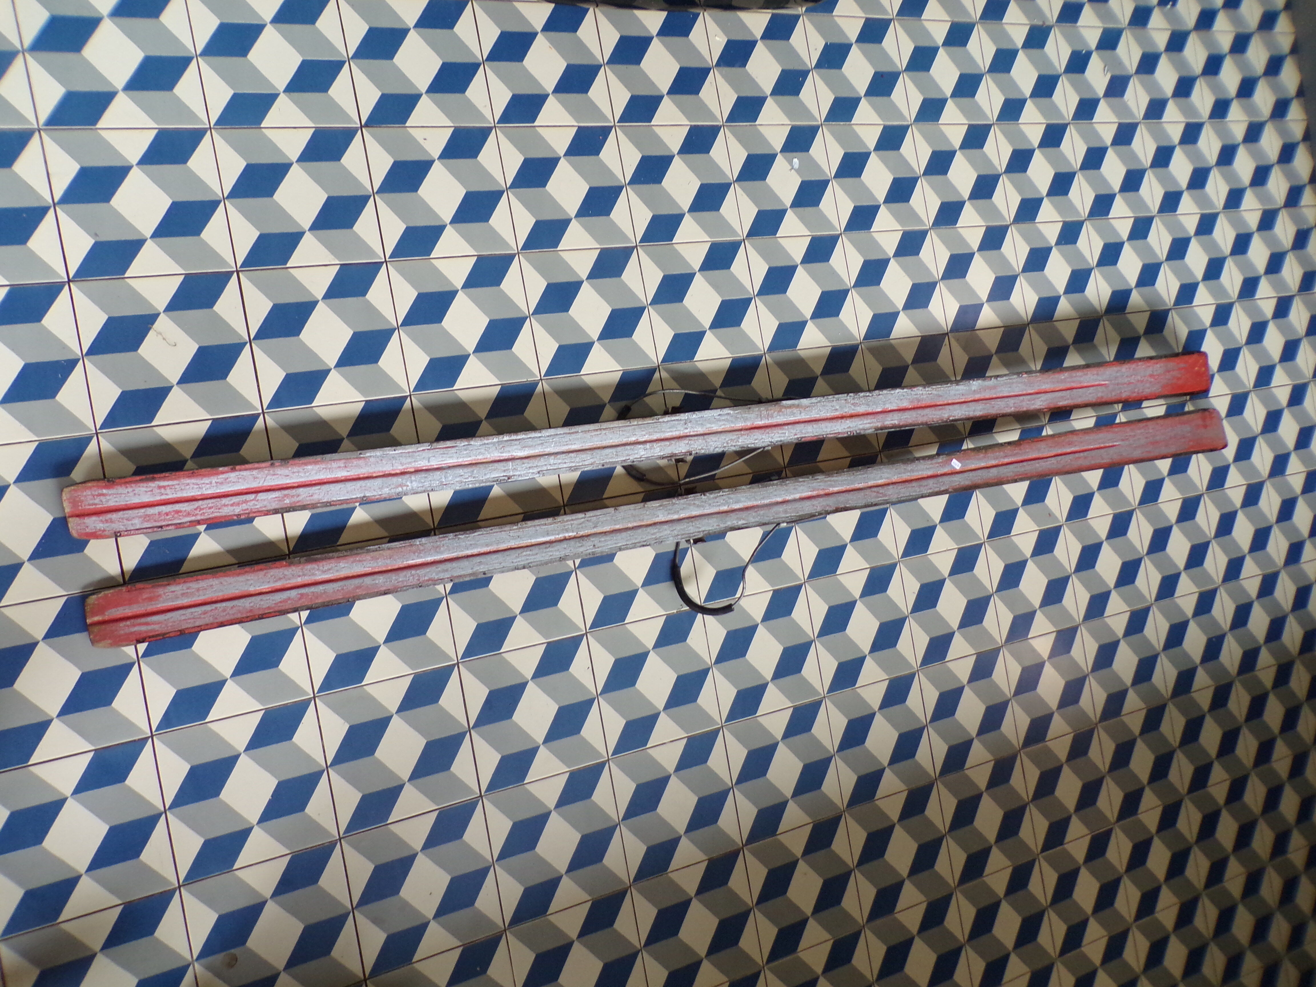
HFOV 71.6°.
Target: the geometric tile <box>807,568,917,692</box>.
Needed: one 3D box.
[{"bbox_3d":[0.359,0.238,1.612,0.200,0.010,0.200,-10,90,-22],"label":"geometric tile"}]

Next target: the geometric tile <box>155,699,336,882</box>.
[{"bbox_3d":[-0.553,0.396,1.232,0.198,0.012,0.198,-10,90,-22],"label":"geometric tile"}]

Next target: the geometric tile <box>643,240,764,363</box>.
[{"bbox_3d":[0.073,-0.322,1.537,0.199,0.012,0.199,-10,90,-22],"label":"geometric tile"}]

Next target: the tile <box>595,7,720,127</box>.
[{"bbox_3d":[0.005,-0.716,1.535,0.200,0.012,0.200,-10,90,-22],"label":"tile"}]

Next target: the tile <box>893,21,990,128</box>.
[{"bbox_3d":[0.544,-0.807,1.759,0.198,0.012,0.198,-10,90,-22],"label":"tile"}]

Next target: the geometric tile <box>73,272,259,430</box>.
[{"bbox_3d":[-0.659,-0.194,1.230,0.198,0.012,0.198,-10,90,-22],"label":"geometric tile"}]

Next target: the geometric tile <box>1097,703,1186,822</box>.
[{"bbox_3d":[0.973,0.535,1.841,0.200,0.015,0.200,-10,90,-22],"label":"geometric tile"}]

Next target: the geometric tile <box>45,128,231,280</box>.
[{"bbox_3d":[-0.690,-0.391,1.229,0.200,0.015,0.200,-10,90,-22],"label":"geometric tile"}]

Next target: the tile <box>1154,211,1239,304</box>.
[{"bbox_3d":[1.168,-0.512,1.989,0.200,0.010,0.200,-10,90,-22],"label":"tile"}]

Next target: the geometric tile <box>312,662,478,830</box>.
[{"bbox_3d":[-0.370,0.363,1.309,0.198,0.012,0.198,-10,90,-22],"label":"geometric tile"}]

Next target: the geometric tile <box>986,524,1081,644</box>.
[{"bbox_3d":[0.722,0.173,1.764,0.200,0.015,0.200,-10,90,-22],"label":"geometric tile"}]

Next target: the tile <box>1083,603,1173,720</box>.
[{"bbox_3d":[0.939,0.338,1.841,0.200,0.015,0.200,-10,90,-22],"label":"tile"}]

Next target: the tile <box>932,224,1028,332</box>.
[{"bbox_3d":[0.621,-0.417,1.763,0.199,0.012,0.199,-10,90,-22],"label":"tile"}]

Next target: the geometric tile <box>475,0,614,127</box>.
[{"bbox_3d":[-0.178,-0.684,1.462,0.199,0.012,0.199,-10,90,-22],"label":"geometric tile"}]

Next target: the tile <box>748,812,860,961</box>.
[{"bbox_3d":[0.245,0.663,1.538,0.200,0.012,0.200,-10,90,-22],"label":"tile"}]

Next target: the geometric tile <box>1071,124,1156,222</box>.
[{"bbox_3d":[0.952,-0.677,1.913,0.200,0.010,0.200,-10,90,-22],"label":"geometric tile"}]

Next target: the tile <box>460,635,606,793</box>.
[{"bbox_3d":[-0.189,0.333,1.387,0.199,0.012,0.199,-10,90,-22],"label":"tile"}]

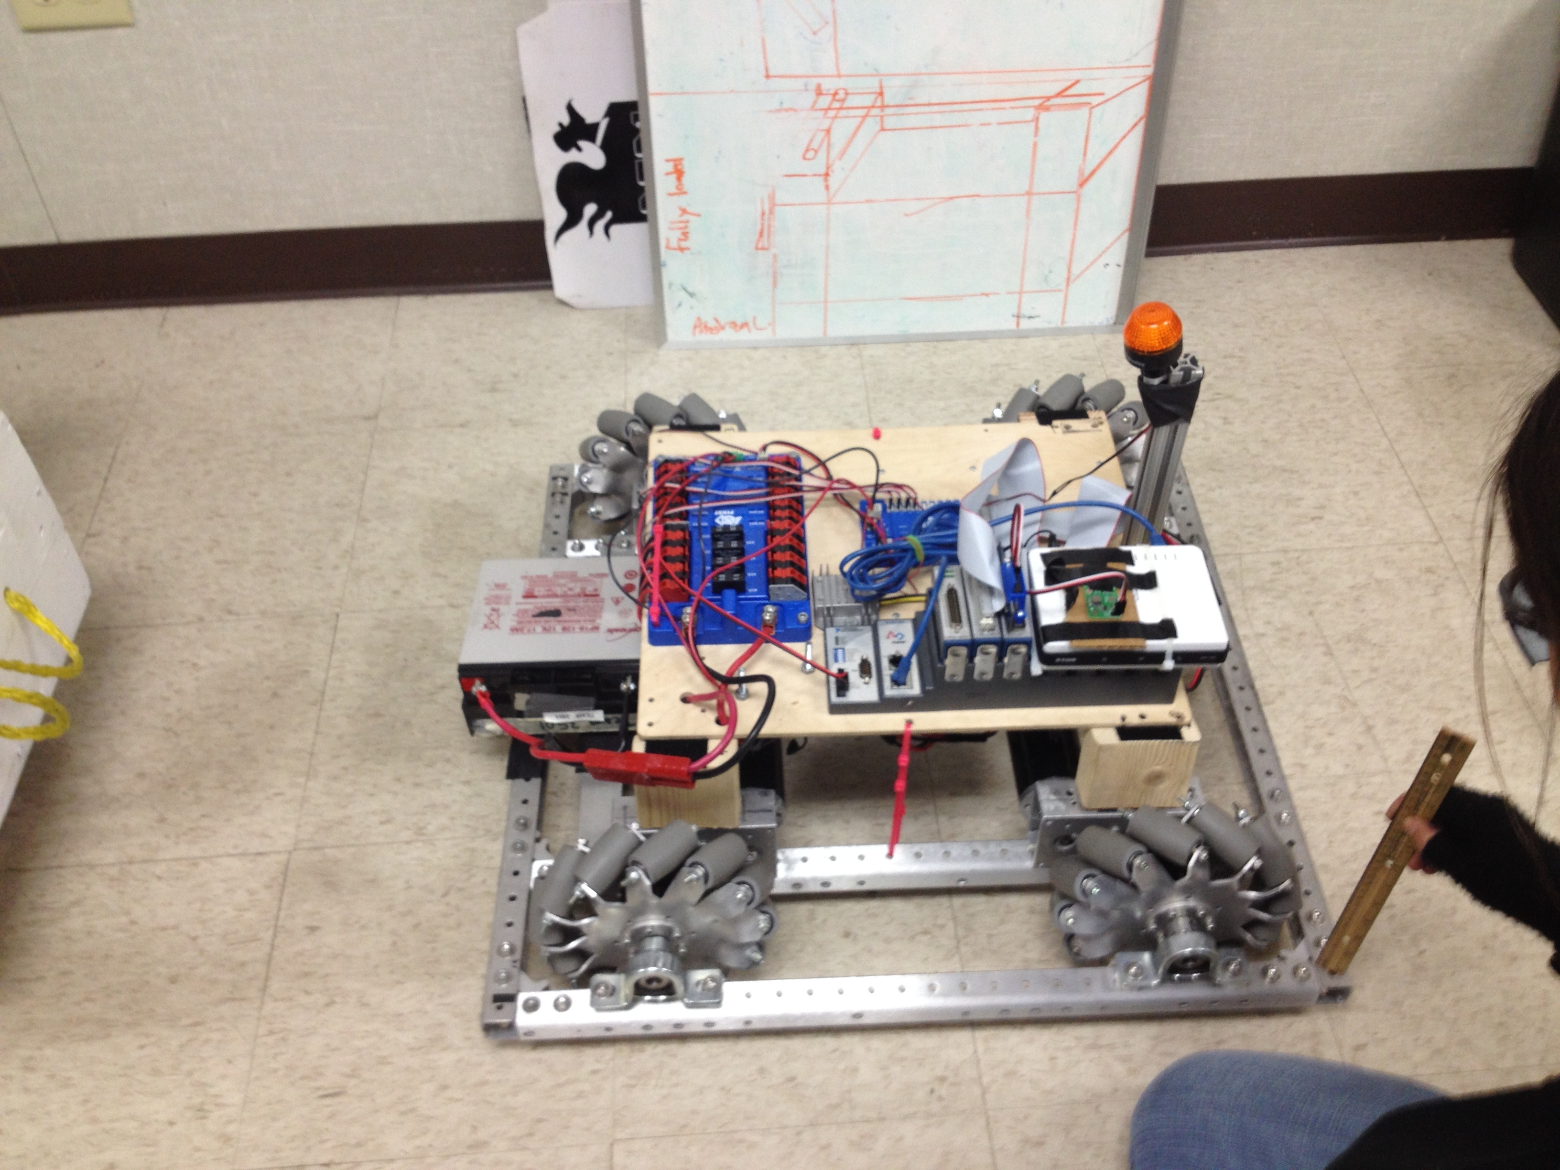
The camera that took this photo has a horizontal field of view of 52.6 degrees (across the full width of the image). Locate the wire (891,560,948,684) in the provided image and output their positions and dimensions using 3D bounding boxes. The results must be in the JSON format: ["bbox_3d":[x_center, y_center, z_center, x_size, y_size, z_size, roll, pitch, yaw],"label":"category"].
[{"bbox_3d":[0.114,0.031,1.288,0.025,0.050,0.105,17,48,17],"label":"wire"}]

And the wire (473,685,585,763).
[{"bbox_3d":[-0.221,0.120,1.368,0.035,0.050,0.225,-28,22,-24],"label":"wire"}]

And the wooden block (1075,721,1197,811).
[{"bbox_3d":[0.299,0.144,1.319,0.089,0.087,0.038,-2,45,-1],"label":"wooden block"}]

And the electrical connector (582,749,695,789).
[{"bbox_3d":[-0.112,0.146,1.256,0.086,0.034,0.020,7,61,8],"label":"electrical connector"}]

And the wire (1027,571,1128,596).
[{"bbox_3d":[0.235,-0.001,1.256,0.080,0.020,0.022,-2,45,-1],"label":"wire"}]

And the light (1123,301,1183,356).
[{"bbox_3d":[0.289,-0.196,1.221,0.046,0.042,0.046,-2,45,-1],"label":"light"}]

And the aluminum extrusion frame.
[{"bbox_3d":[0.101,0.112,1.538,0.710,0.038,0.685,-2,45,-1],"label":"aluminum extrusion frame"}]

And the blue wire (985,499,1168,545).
[{"bbox_3d":[0.247,-0.051,1.341,0.145,0.035,0.050,-2,45,-1],"label":"blue wire"}]

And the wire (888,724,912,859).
[{"bbox_3d":[0.101,0.174,1.334,0.009,0.176,0.009,0,41,-3],"label":"wire"}]

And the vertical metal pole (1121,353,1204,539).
[{"bbox_3d":[0.319,-0.097,1.327,0.030,0.222,0.030,-2,45,-1],"label":"vertical metal pole"}]

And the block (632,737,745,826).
[{"bbox_3d":[-0.078,0.160,1.315,0.088,0.085,0.038,-2,45,-1],"label":"block"}]

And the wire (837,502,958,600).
[{"bbox_3d":[0.103,-0.030,1.365,0.108,0.040,0.085,-2,45,-1],"label":"wire"}]

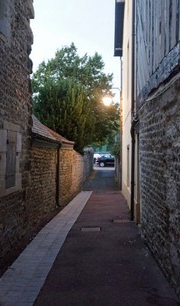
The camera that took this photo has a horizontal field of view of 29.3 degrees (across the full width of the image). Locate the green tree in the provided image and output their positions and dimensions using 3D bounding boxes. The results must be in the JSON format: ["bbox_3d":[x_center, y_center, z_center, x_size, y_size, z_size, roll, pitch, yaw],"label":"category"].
[{"bbox_3d":[-1.600,-3.300,26.000,7.600,10.000,7.200,1,-1,0],"label":"green tree"}]

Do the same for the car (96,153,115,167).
[{"bbox_3d":[2.700,0.840,37.800,4.100,1.470,1.750,1,-1,-7],"label":"car"}]

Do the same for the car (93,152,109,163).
[{"bbox_3d":[1.100,0.900,43.000,4.200,1.500,1.770,1,-1,0],"label":"car"}]

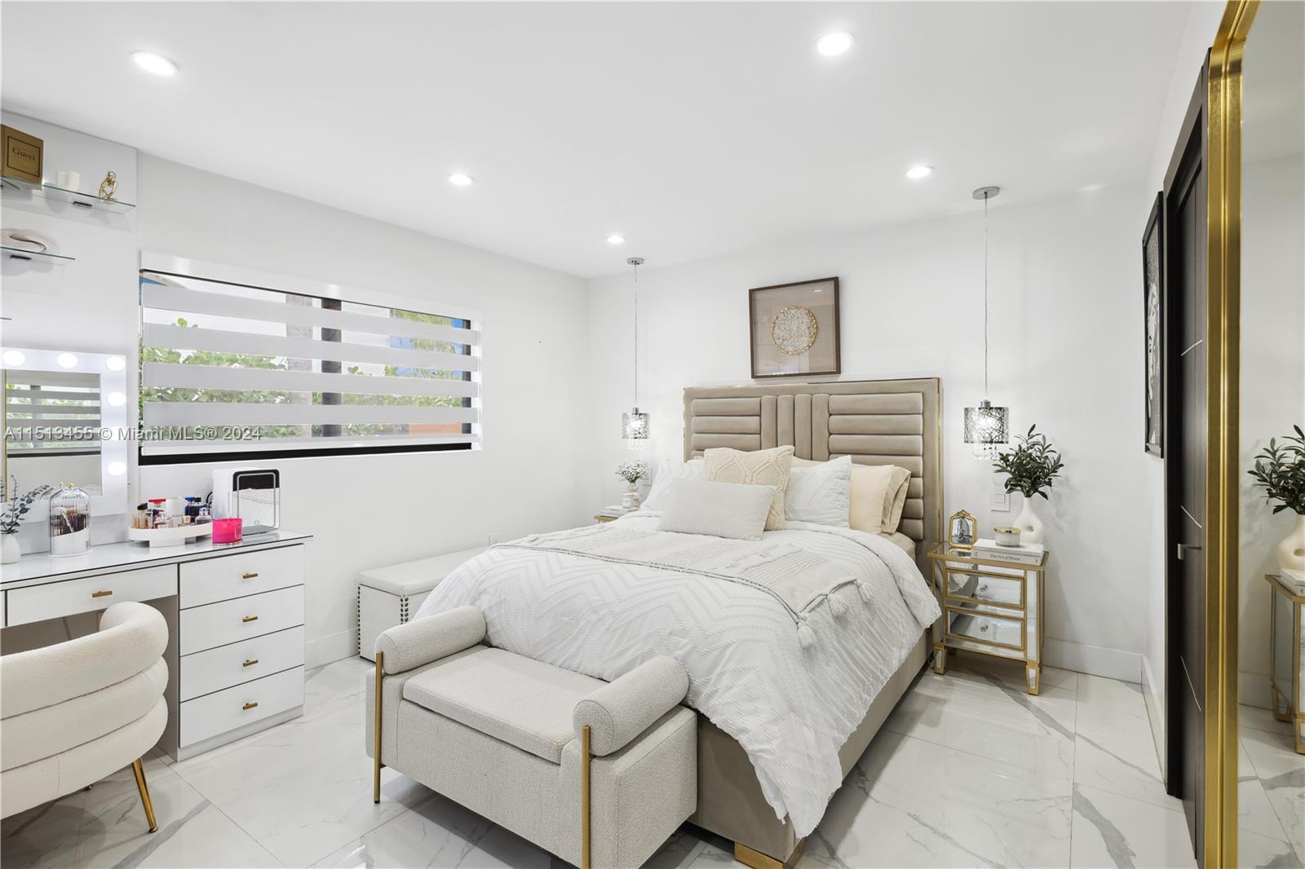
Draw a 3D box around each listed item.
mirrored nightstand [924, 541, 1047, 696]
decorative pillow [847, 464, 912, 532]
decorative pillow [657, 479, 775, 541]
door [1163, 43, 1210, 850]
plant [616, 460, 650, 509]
[{"bbox_3d":[1.724,0.912,2.970,0.505,0.590,0.410,0,1,37],"label":"mirrored nightstand"},{"bbox_3d":[1.112,0.364,3.365,0.670,0.410,0.180,0,-14,37],"label":"decorative pillow"},{"bbox_3d":[0.324,0.386,3.014,0.580,0.310,0.140,0,-26,37],"label":"decorative pillow"},{"bbox_3d":[1.582,0.168,1.681,0.070,2.110,0.880,0,1,37],"label":"door"},{"bbox_3d":[-0.127,0.370,4.344,0.235,0.355,0.235,-1,1,0],"label":"plant"}]

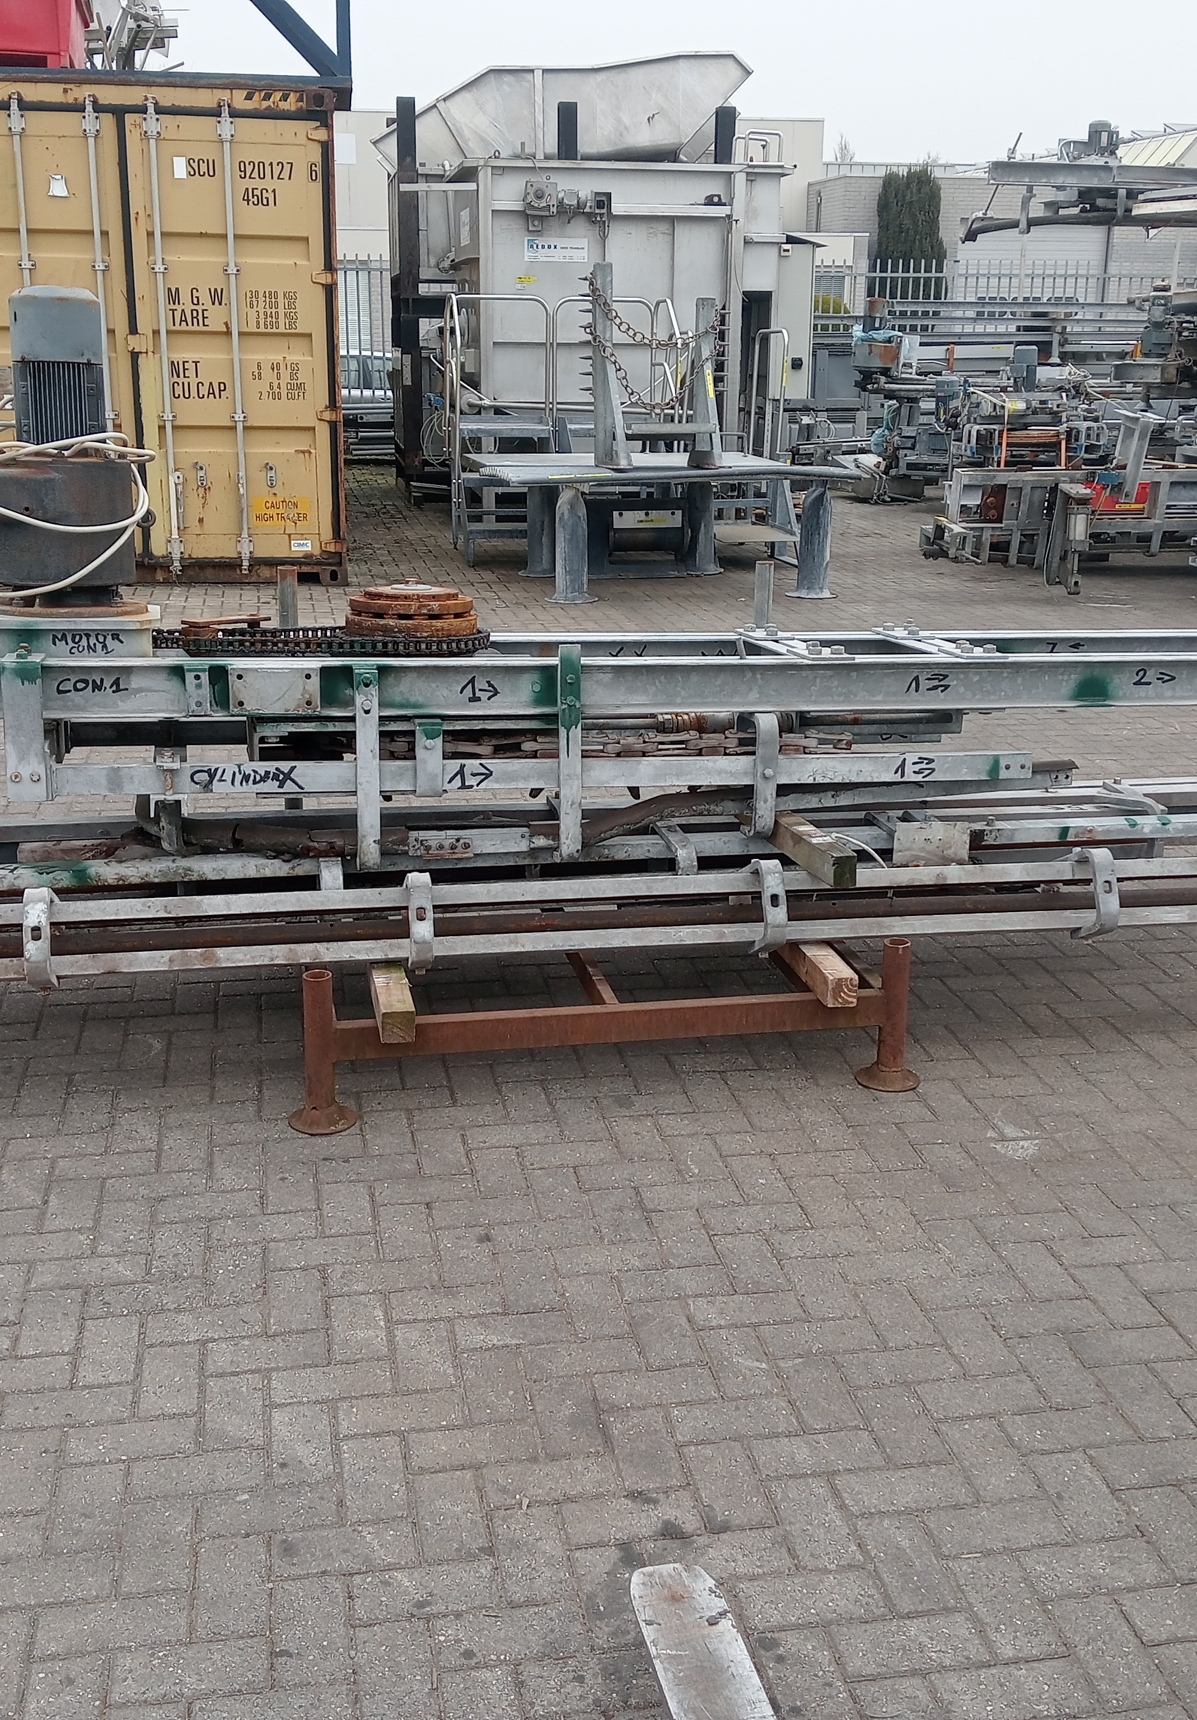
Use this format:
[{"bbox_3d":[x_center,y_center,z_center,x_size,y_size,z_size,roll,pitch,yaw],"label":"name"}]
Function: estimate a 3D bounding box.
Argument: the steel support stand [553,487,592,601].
[{"bbox_3d":[-0.153,-1.899,11.101,0.300,0.683,0.300,-2,17,-8],"label":"steel support stand"}]

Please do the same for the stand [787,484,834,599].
[{"bbox_3d":[1.331,-1.968,11.402,0.300,0.676,0.300,-2,17,-8],"label":"stand"}]

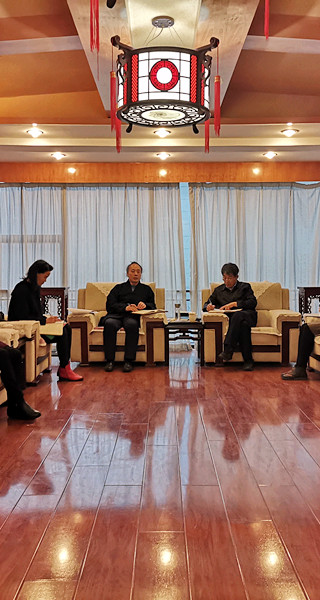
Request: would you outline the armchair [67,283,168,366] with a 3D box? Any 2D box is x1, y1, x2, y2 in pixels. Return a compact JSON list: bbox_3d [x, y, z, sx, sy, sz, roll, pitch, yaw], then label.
[{"bbox_3d":[-0.479,0.255,7.168,1.090,0.930,0.960,0,3,1],"label":"armchair"}]

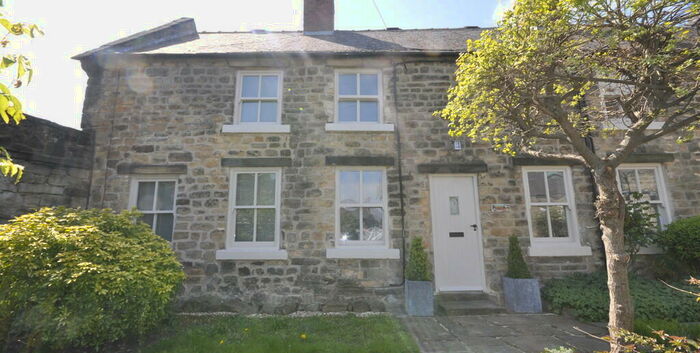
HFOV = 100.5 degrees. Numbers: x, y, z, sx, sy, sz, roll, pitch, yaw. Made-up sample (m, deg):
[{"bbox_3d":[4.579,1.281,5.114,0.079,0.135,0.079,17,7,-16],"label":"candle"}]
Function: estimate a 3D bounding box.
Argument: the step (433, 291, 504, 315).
[{"bbox_3d":[1.957,2.101,4.805,1.000,0.220,0.480,-1,-8,0],"label":"step"}]

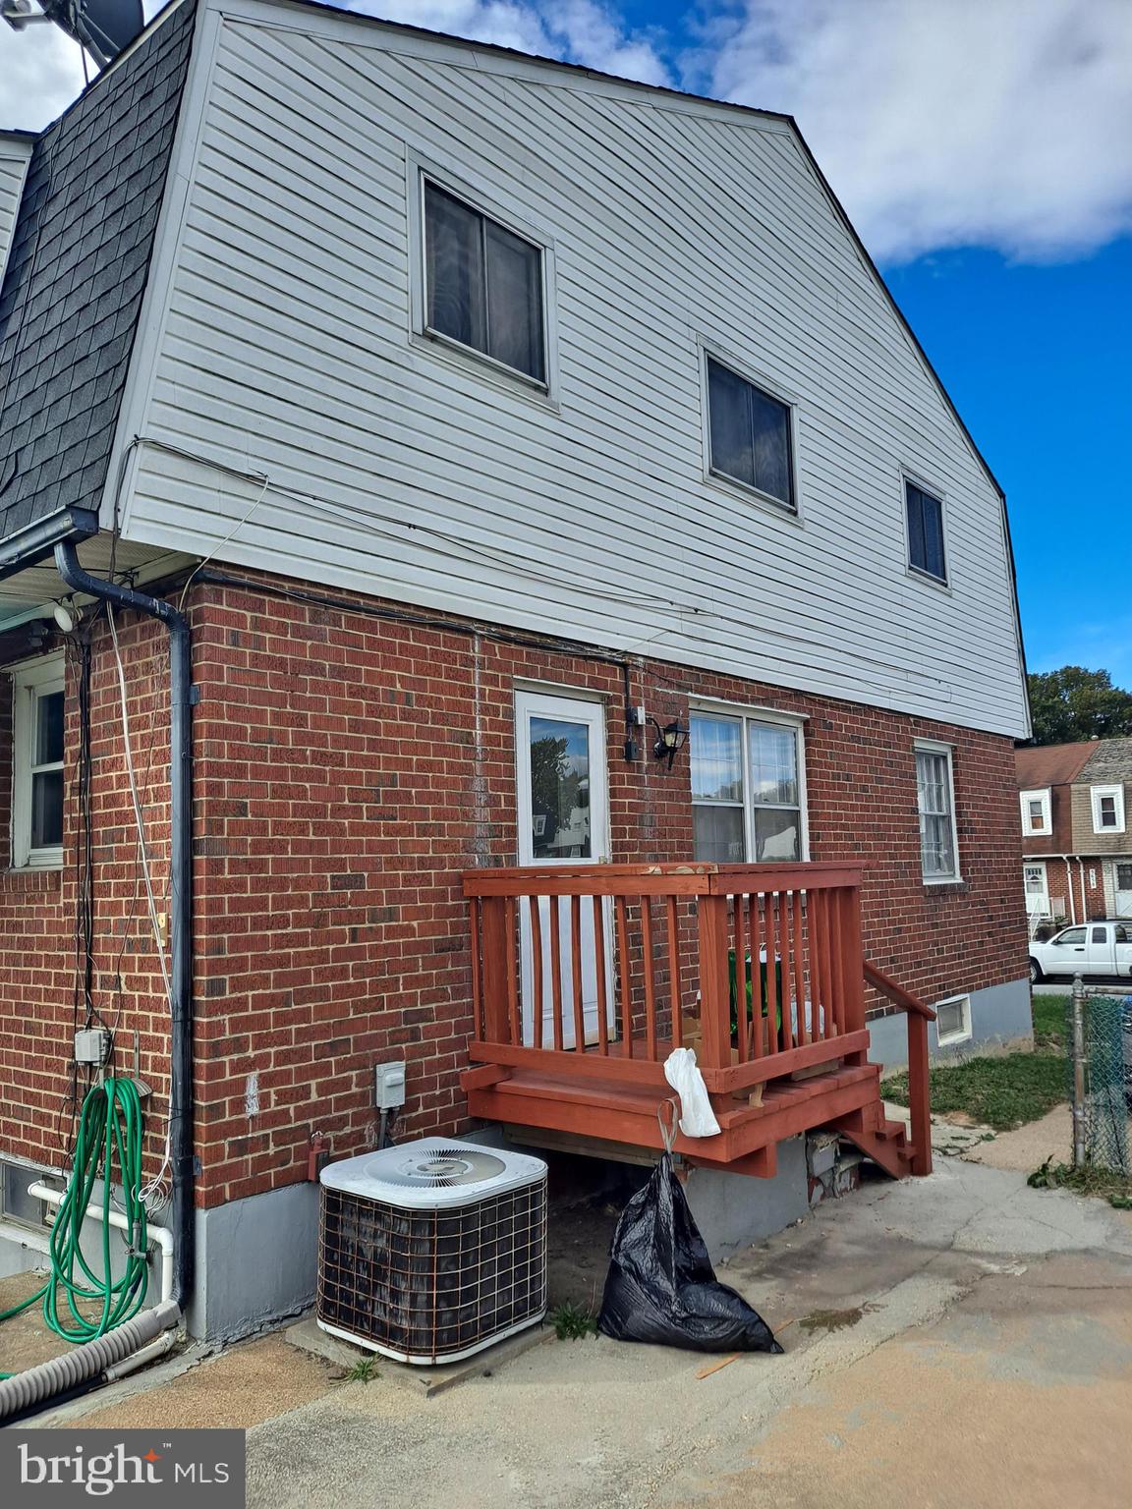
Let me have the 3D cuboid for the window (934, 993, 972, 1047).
[{"bbox_3d":[3.666,2.525,10.378,0.120,0.425,0.880,-7,-8,40],"label":"window"}]

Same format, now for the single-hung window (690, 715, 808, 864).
[{"bbox_3d":[1.360,0.386,8.037,0.110,1.310,1.710,-7,-8,40],"label":"single-hung window"}]

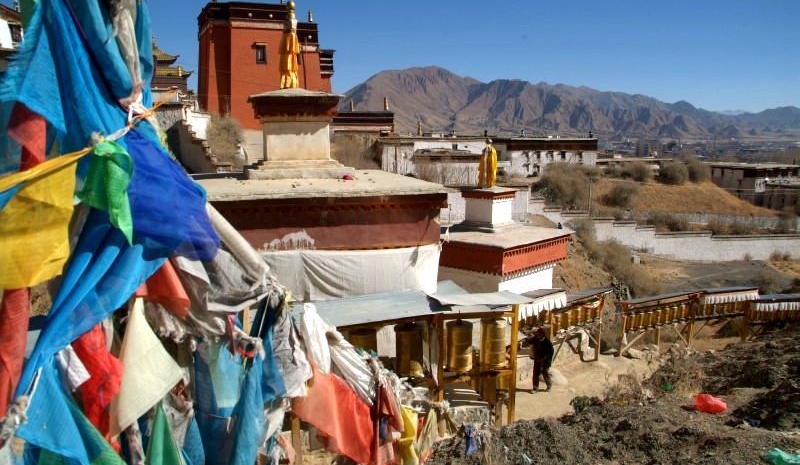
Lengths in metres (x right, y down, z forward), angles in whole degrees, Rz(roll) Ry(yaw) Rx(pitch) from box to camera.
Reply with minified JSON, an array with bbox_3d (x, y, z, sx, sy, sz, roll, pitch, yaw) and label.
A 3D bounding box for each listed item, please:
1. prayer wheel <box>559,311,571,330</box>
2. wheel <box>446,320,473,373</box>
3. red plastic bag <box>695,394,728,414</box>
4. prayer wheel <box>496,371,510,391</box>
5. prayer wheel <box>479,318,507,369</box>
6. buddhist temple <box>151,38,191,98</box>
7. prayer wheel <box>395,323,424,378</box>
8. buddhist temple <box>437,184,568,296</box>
[{"bbox_3d":[4.082,2.191,14.900,0.290,0.410,0.290,1,10,0],"label":"prayer wheel"},{"bbox_3d":[1.135,2.164,11.400,0.490,0.870,0.490,1,10,0],"label":"wheel"},{"bbox_3d":[3.268,1.797,6.300,0.300,0.170,0.230,1,10,0],"label":"red plastic bag"},{"bbox_3d":[2.165,3.116,12.600,0.310,0.430,0.310,1,10,0],"label":"prayer wheel"},{"bbox_3d":[1.826,2.172,11.750,0.490,0.870,0.490,1,10,0],"label":"prayer wheel"},{"bbox_3d":[-45.229,-30.588,112.000,11.500,11.500,11.500,-3,10,-22],"label":"buddhist temple"},{"bbox_3d":[0.176,2.172,11.100,0.490,0.870,0.490,1,10,0],"label":"prayer wheel"},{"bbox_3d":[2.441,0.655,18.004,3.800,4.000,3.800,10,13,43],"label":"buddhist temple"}]

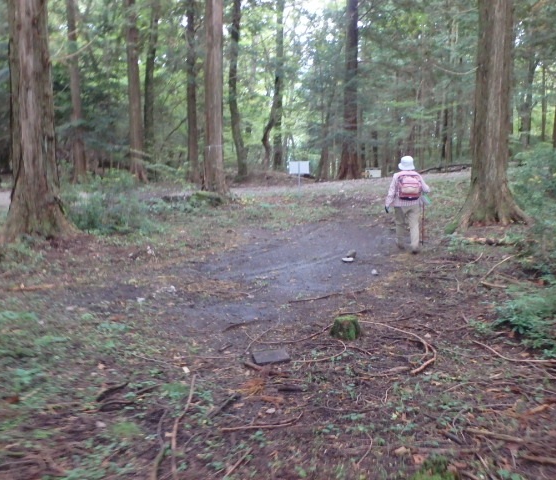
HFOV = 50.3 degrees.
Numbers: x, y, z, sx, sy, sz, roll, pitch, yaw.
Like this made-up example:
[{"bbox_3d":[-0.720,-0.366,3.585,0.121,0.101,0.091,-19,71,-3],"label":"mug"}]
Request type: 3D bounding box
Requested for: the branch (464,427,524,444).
[{"bbox_3d":[1.151,1.030,3.144,0.307,0.030,0.035,4,9,27],"label":"branch"}]

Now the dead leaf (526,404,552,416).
[{"bbox_3d":[1.512,0.973,3.423,0.197,0.025,0.055,-4,7,-32],"label":"dead leaf"}]

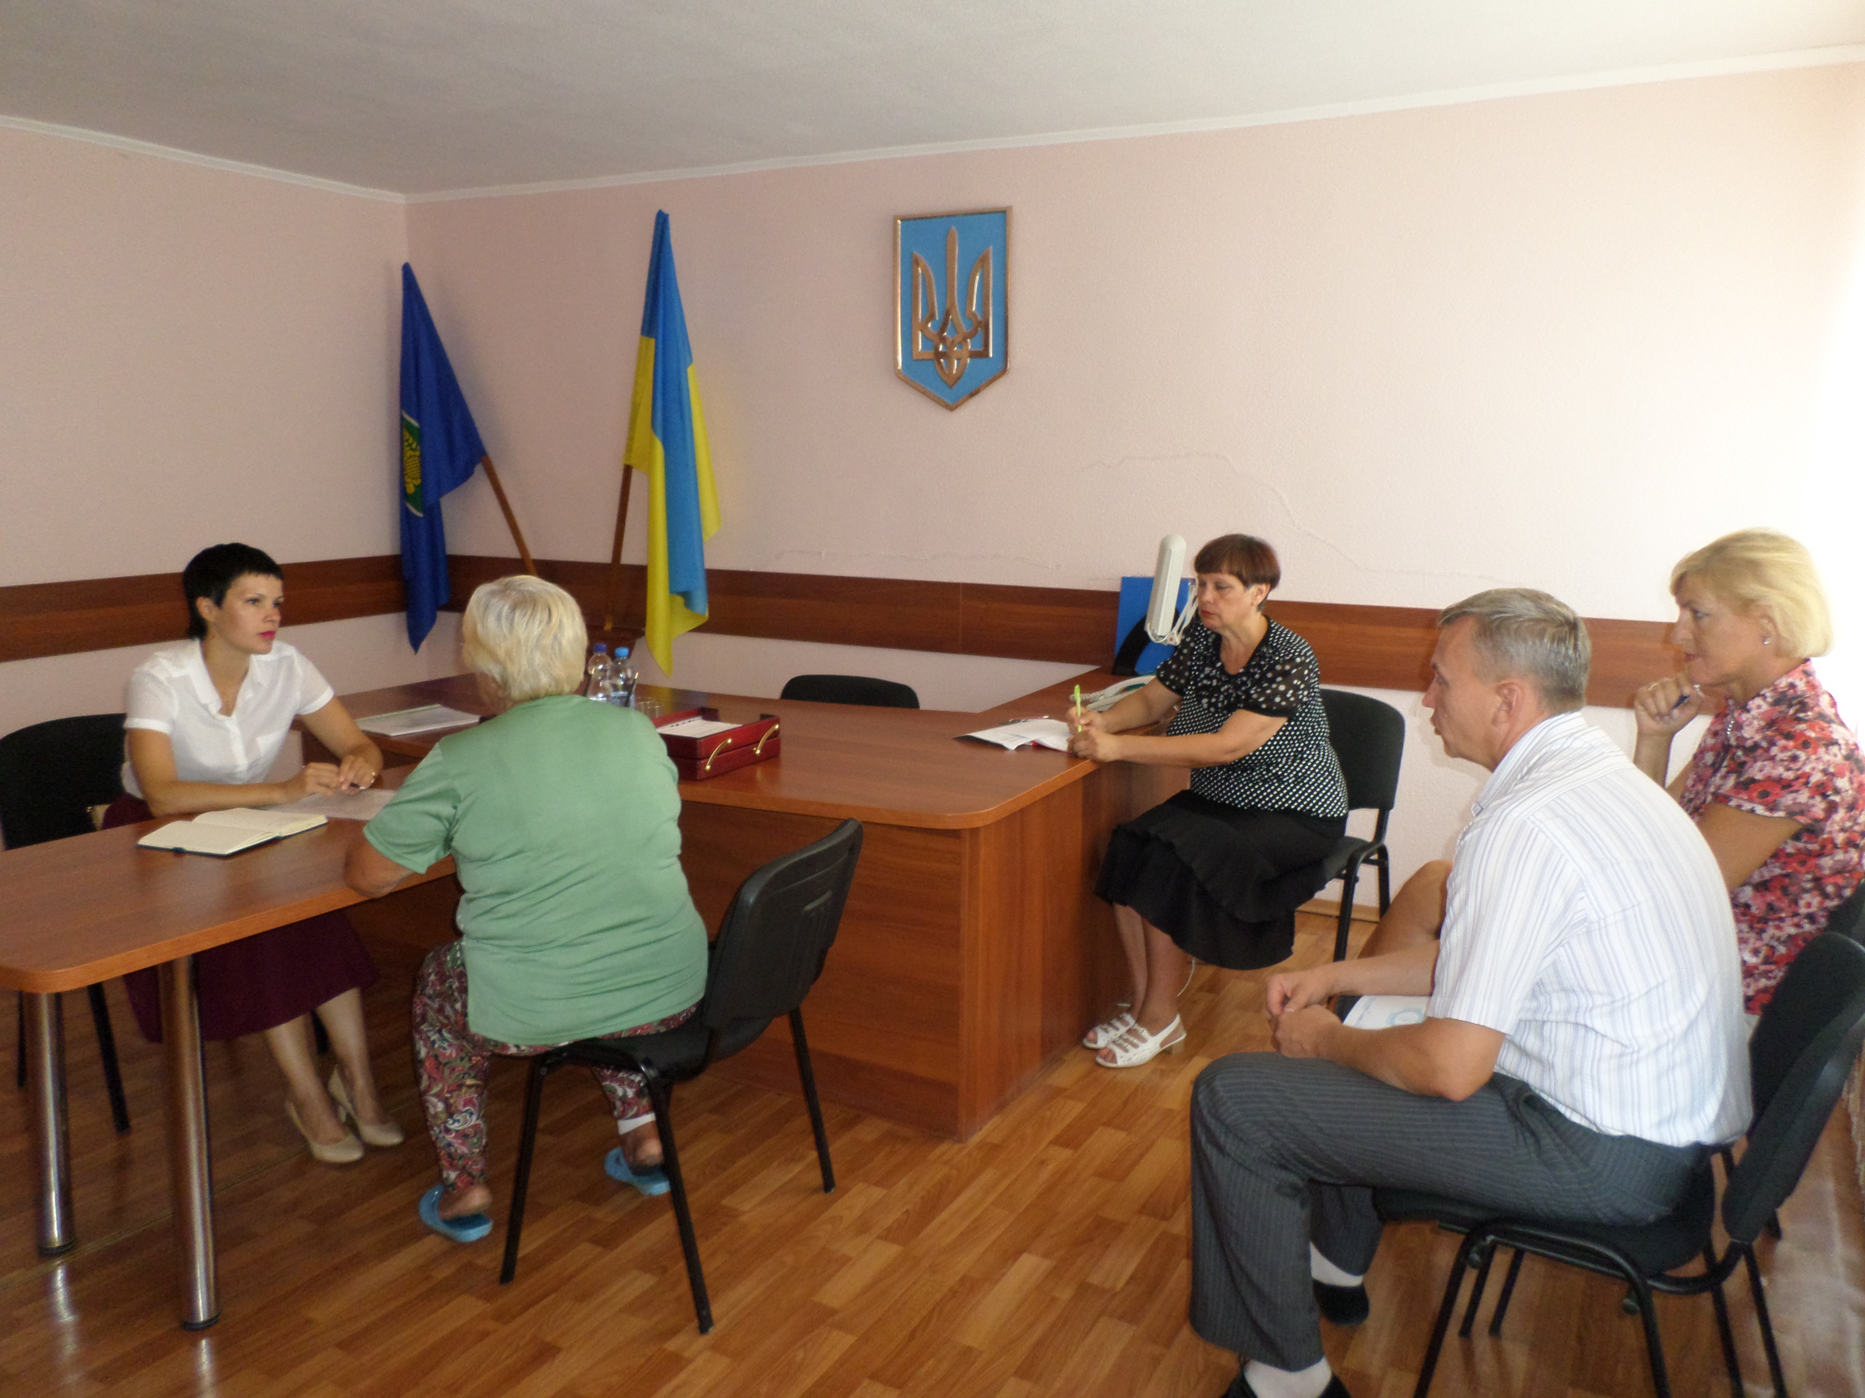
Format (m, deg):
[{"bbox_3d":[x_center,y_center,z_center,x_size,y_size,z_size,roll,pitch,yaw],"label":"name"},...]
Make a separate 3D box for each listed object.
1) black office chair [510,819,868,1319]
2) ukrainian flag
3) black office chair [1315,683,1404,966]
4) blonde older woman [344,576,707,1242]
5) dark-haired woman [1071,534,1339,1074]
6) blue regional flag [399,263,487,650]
[{"bbox_3d":[-0.508,0.676,2.638,0.560,0.820,0.540,5,11,21],"label":"black office chair"},{"bbox_3d":[-0.956,-0.917,4.950,0.360,1.660,0.250,6,11,26],"label":"ukrainian flag"},{"bbox_3d":[1.050,0.431,4.087,0.540,0.820,0.570,8,13,37],"label":"black office chair"},{"bbox_3d":[-0.825,0.408,2.750,0.620,1.300,0.740,-5,12,-28],"label":"blonde older woman"},{"bbox_3d":[0.790,0.229,3.800,0.740,1.310,0.540,-5,12,-27],"label":"dark-haired woman"},{"bbox_3d":[-2.130,-1.028,5.850,0.400,1.660,0.250,3,10,12],"label":"blue regional flag"}]

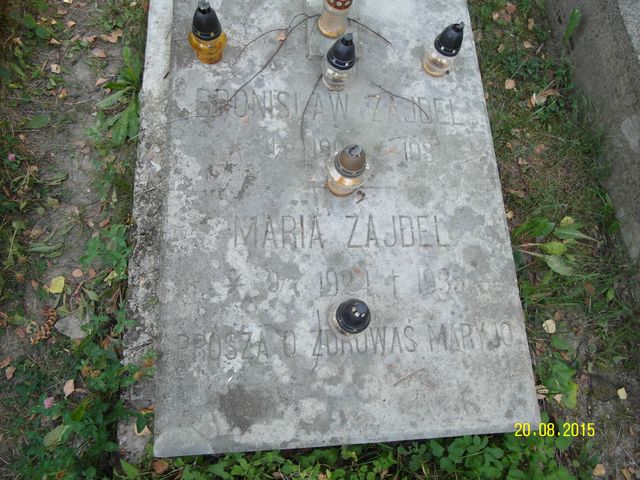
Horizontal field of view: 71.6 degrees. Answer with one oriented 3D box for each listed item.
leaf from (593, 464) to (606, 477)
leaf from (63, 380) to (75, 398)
[{"bbox_3d":[0.737,0.609,1.167,0.027,0.009,0.033,34,72,3],"label":"leaf"},{"bbox_3d":[-0.606,0.361,1.073,0.023,0.010,0.042,-11,75,-10],"label":"leaf"}]

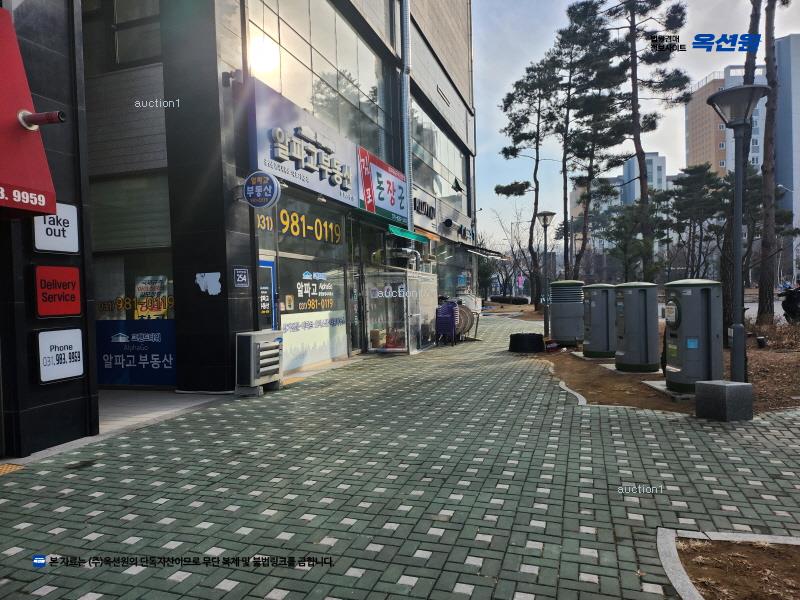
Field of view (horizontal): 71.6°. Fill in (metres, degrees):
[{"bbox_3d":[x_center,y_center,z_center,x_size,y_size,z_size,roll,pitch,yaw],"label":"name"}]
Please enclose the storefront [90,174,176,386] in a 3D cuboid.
[{"bbox_3d":[-4.466,-0.345,9.270,1.720,3.600,0.120,-1,1,18],"label":"storefront"}]

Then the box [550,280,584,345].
[{"bbox_3d":[4.380,0.355,14.637,0.760,1.660,0.760,-1,1,3],"label":"box"}]

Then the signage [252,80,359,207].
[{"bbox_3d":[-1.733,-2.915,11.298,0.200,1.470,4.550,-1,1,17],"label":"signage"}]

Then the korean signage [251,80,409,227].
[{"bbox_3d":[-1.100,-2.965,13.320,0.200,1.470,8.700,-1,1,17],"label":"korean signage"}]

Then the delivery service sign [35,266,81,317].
[{"bbox_3d":[-3.530,-0.091,5.735,0.070,0.500,0.500,-1,1,17],"label":"delivery service sign"}]

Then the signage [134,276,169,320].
[{"bbox_3d":[-4.090,-0.023,9.207,0.610,0.760,0.030,-1,1,18],"label":"signage"}]

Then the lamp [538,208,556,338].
[{"bbox_3d":[4.482,-0.804,16.969,0.570,3.900,0.570,-1,1,0],"label":"lamp"}]

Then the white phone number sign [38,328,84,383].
[{"bbox_3d":[-3.512,0.563,5.745,0.070,0.500,0.500,-1,1,17],"label":"white phone number sign"}]

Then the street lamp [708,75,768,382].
[{"bbox_3d":[4.013,-0.634,6.580,0.630,3.850,0.630,-2,1,0],"label":"street lamp"}]

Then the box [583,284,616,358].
[{"bbox_3d":[4.180,0.436,11.707,0.660,1.520,0.640,-1,1,3],"label":"box"}]

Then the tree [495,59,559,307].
[{"bbox_3d":[7.232,-6.516,32.385,3.700,14.700,3.700,-1,1,0],"label":"tree"}]

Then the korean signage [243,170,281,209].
[{"bbox_3d":[-2.188,-1.721,8.692,0.570,0.570,0.130,-1,1,17],"label":"korean signage"}]

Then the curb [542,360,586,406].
[{"bbox_3d":[2.686,1.287,9.534,0.330,0.130,4.700,-1,1,7],"label":"curb"}]

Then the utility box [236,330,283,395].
[{"bbox_3d":[-2.210,0.970,8.733,0.340,0.910,0.910,-1,1,17],"label":"utility box"}]

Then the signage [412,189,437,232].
[{"bbox_3d":[0.917,-3.086,19.365,0.150,1.350,3.200,-1,1,18],"label":"signage"}]

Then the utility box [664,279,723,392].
[{"bbox_3d":[4.215,0.488,8.030,0.610,1.550,0.780,-2,1,0],"label":"utility box"}]

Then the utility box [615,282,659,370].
[{"bbox_3d":[4.215,0.457,9.970,0.610,1.550,0.780,-2,1,0],"label":"utility box"}]

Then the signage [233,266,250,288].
[{"bbox_3d":[-2.522,-0.346,8.874,0.030,0.290,0.390,-1,1,18],"label":"signage"}]

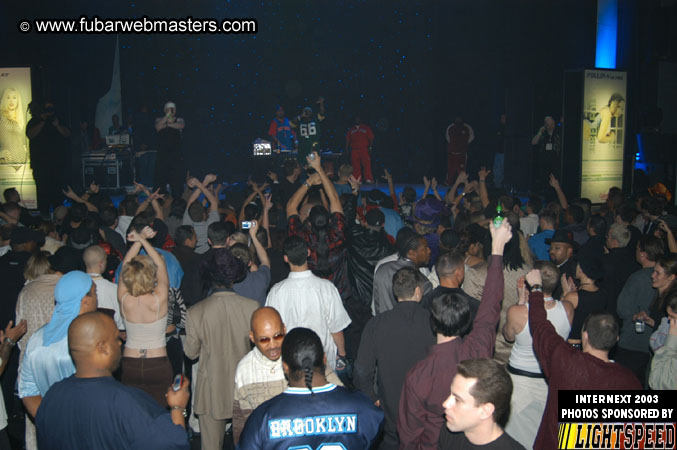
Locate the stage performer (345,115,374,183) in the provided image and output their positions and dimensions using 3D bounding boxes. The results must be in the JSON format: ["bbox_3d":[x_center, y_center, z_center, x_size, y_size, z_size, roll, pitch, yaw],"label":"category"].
[{"bbox_3d":[0.515,-1.878,16.600,0.680,1.700,0.380,0,6,0],"label":"stage performer"}]

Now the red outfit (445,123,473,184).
[{"bbox_3d":[3.052,-1.818,17.200,0.680,1.580,0.380,0,7,-2],"label":"red outfit"}]

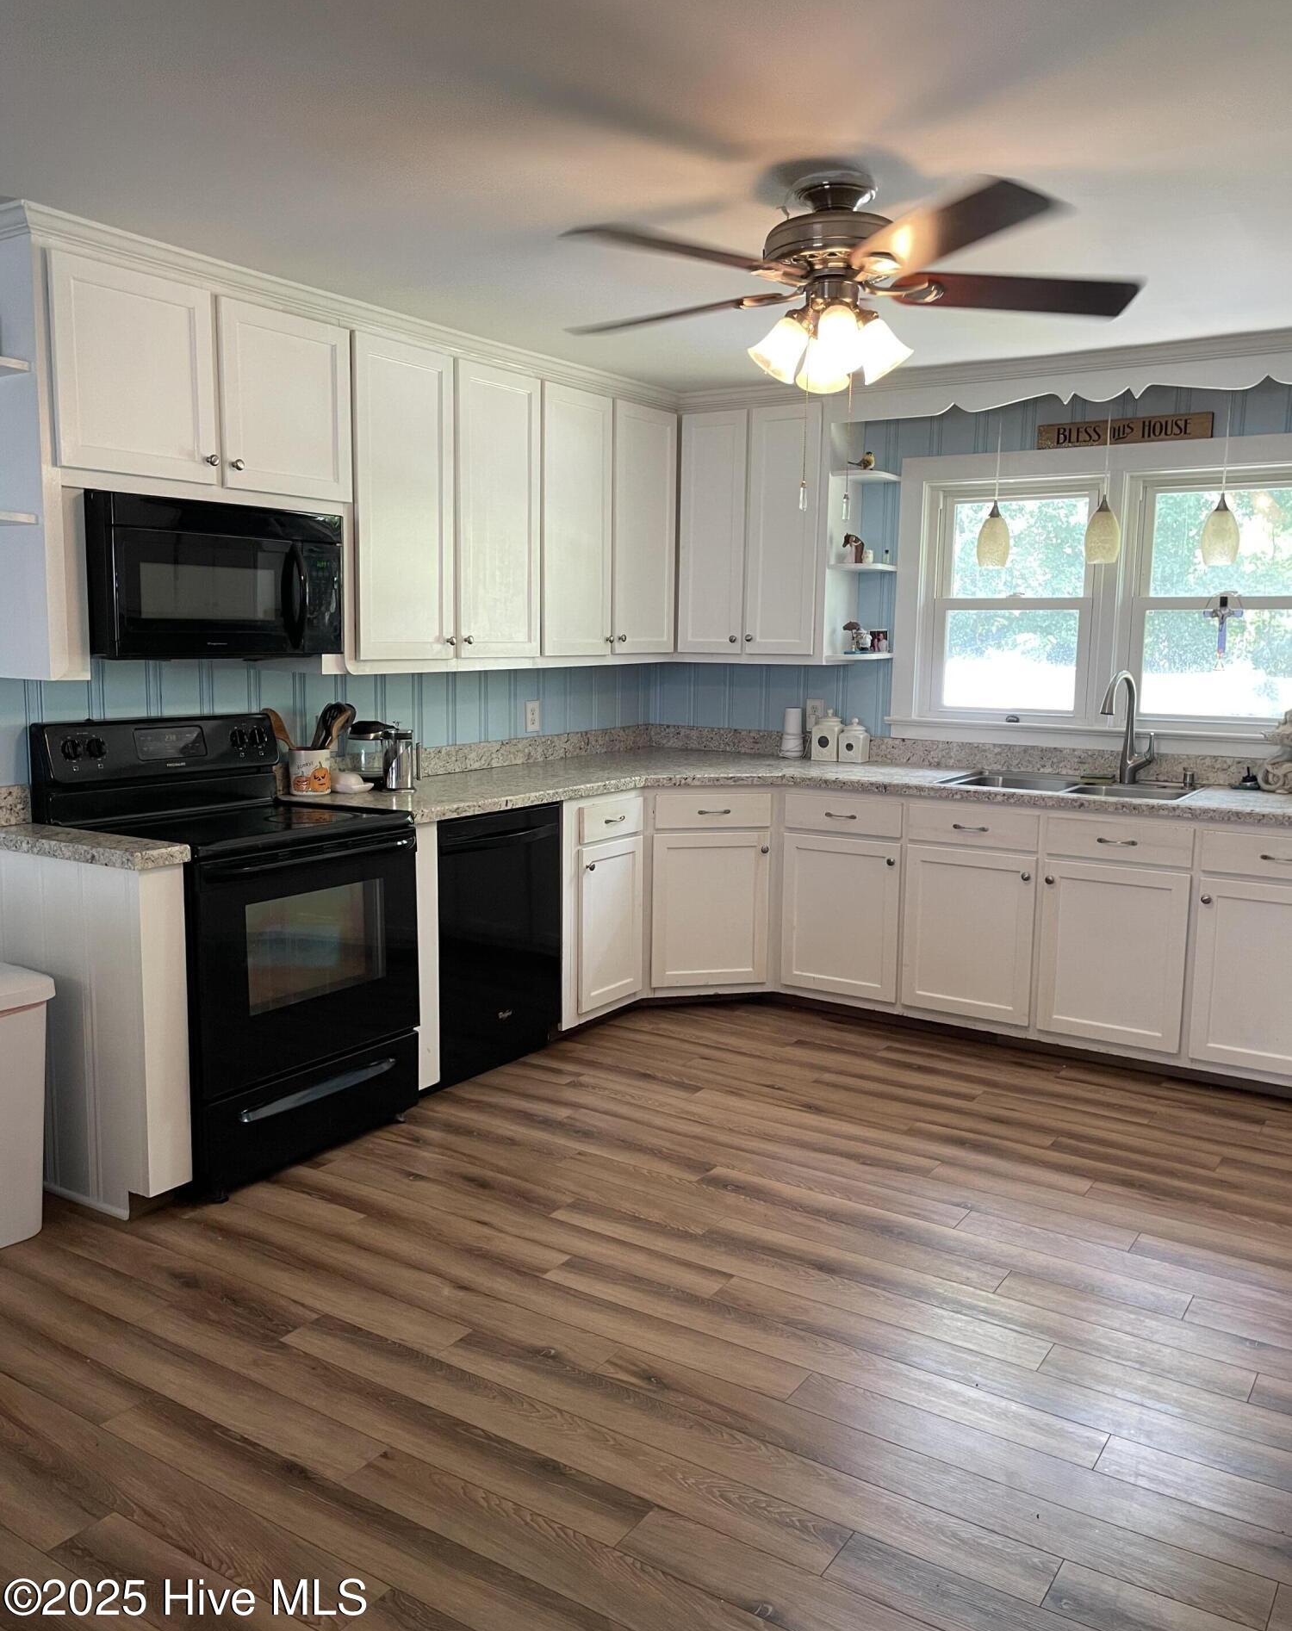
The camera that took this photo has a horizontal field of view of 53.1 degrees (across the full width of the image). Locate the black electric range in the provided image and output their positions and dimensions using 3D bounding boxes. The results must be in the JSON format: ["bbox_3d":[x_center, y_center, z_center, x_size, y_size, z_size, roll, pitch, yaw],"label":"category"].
[{"bbox_3d":[-1.108,0.334,3.570,0.665,1.170,0.762,6,10,33],"label":"black electric range"}]

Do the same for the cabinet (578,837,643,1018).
[{"bbox_3d":[-0.348,0.357,4.758,0.600,0.580,0.369,6,10,33],"label":"cabinet"}]

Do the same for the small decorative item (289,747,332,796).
[{"bbox_3d":[-1.035,-0.138,4.008,0.128,0.141,0.128,-3,9,-24],"label":"small decorative item"}]

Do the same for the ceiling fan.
[{"bbox_3d":[0.360,-1.102,2.708,1.280,0.410,1.290,6,10,33],"label":"ceiling fan"}]

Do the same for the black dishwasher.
[{"bbox_3d":[-0.682,0.394,4.270,0.590,0.868,0.591,6,10,33],"label":"black dishwasher"}]

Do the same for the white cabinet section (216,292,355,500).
[{"bbox_3d":[-1.121,-1.157,3.694,0.310,0.491,0.461,6,10,33],"label":"white cabinet section"}]

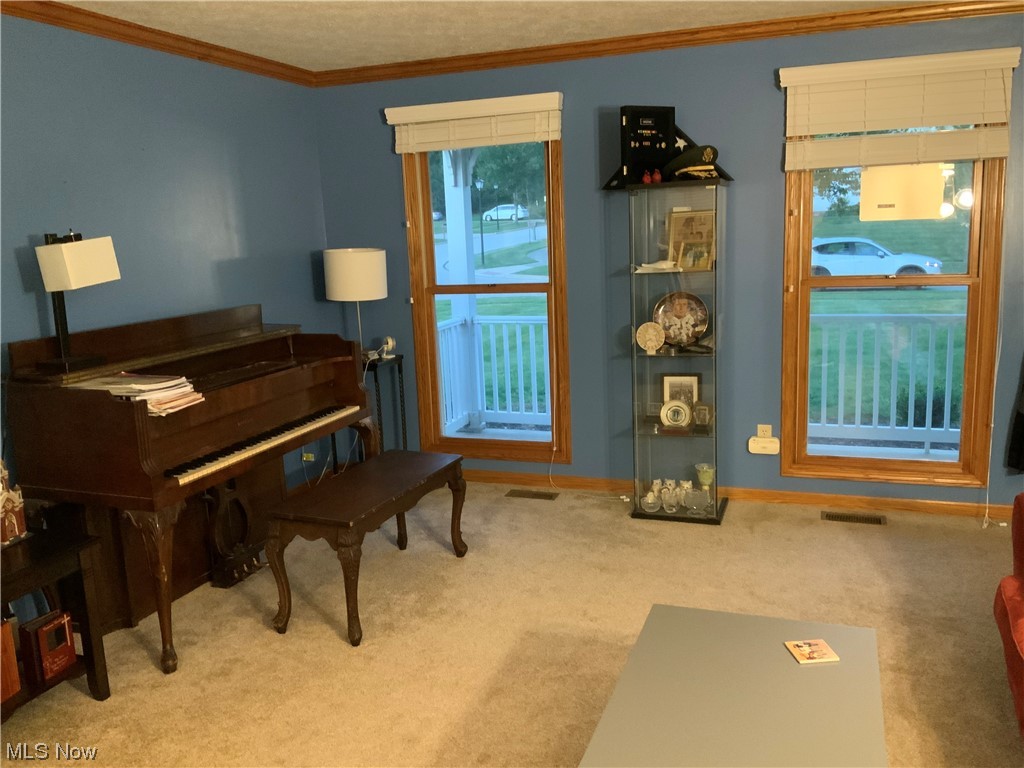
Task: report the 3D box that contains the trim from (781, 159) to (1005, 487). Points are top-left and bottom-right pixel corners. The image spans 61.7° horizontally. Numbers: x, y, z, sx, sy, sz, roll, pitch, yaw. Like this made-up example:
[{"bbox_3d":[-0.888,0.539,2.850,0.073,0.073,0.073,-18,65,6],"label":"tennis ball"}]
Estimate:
[{"bbox_3d":[1.791,-0.396,4.093,0.930,1.782,0.075,1,11,19],"label":"trim"}]

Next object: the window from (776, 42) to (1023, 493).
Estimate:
[{"bbox_3d":[1.766,-0.484,4.052,0.980,1.972,0.135,1,11,19],"label":"window"}]

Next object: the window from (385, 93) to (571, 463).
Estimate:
[{"bbox_3d":[-0.161,-0.526,4.727,0.990,1.962,0.135,1,11,19],"label":"window"}]

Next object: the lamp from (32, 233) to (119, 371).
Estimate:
[{"bbox_3d":[-1.535,-0.293,3.020,0.155,0.475,0.295,1,11,19],"label":"lamp"}]

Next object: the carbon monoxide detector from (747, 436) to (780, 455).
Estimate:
[{"bbox_3d":[1.307,0.319,4.434,0.150,0.088,0.040,2,11,20],"label":"carbon monoxide detector"}]

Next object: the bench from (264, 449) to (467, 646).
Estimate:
[{"bbox_3d":[-0.549,0.624,3.481,0.385,0.468,0.930,1,11,19],"label":"bench"}]

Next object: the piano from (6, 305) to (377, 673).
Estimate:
[{"bbox_3d":[-1.208,0.295,3.609,0.610,1.120,1.485,1,11,19],"label":"piano"}]

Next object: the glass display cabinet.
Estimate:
[{"bbox_3d":[0.831,-0.163,4.244,0.430,1.630,0.370,1,11,19],"label":"glass display cabinet"}]

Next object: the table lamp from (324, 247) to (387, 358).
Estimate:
[{"bbox_3d":[-0.854,-0.440,4.738,0.336,0.618,0.336,1,11,19],"label":"table lamp"}]

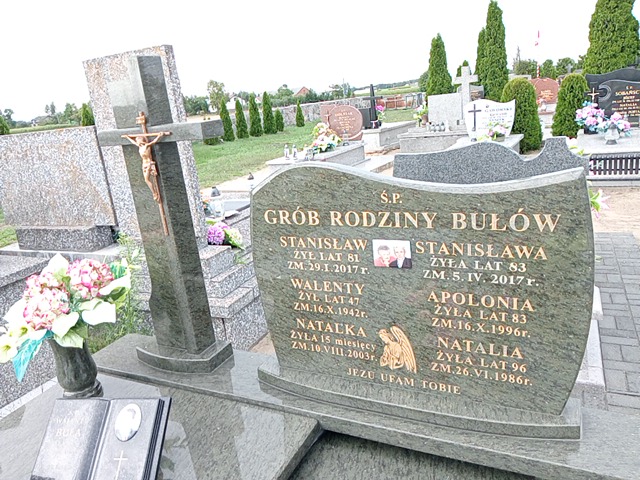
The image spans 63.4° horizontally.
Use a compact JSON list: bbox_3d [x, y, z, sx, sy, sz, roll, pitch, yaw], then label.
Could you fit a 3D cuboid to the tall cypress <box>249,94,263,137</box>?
[{"bbox_3d":[-2.956,-5.627,23.310,0.520,1.916,0.520,-6,16,2],"label":"tall cypress"}]

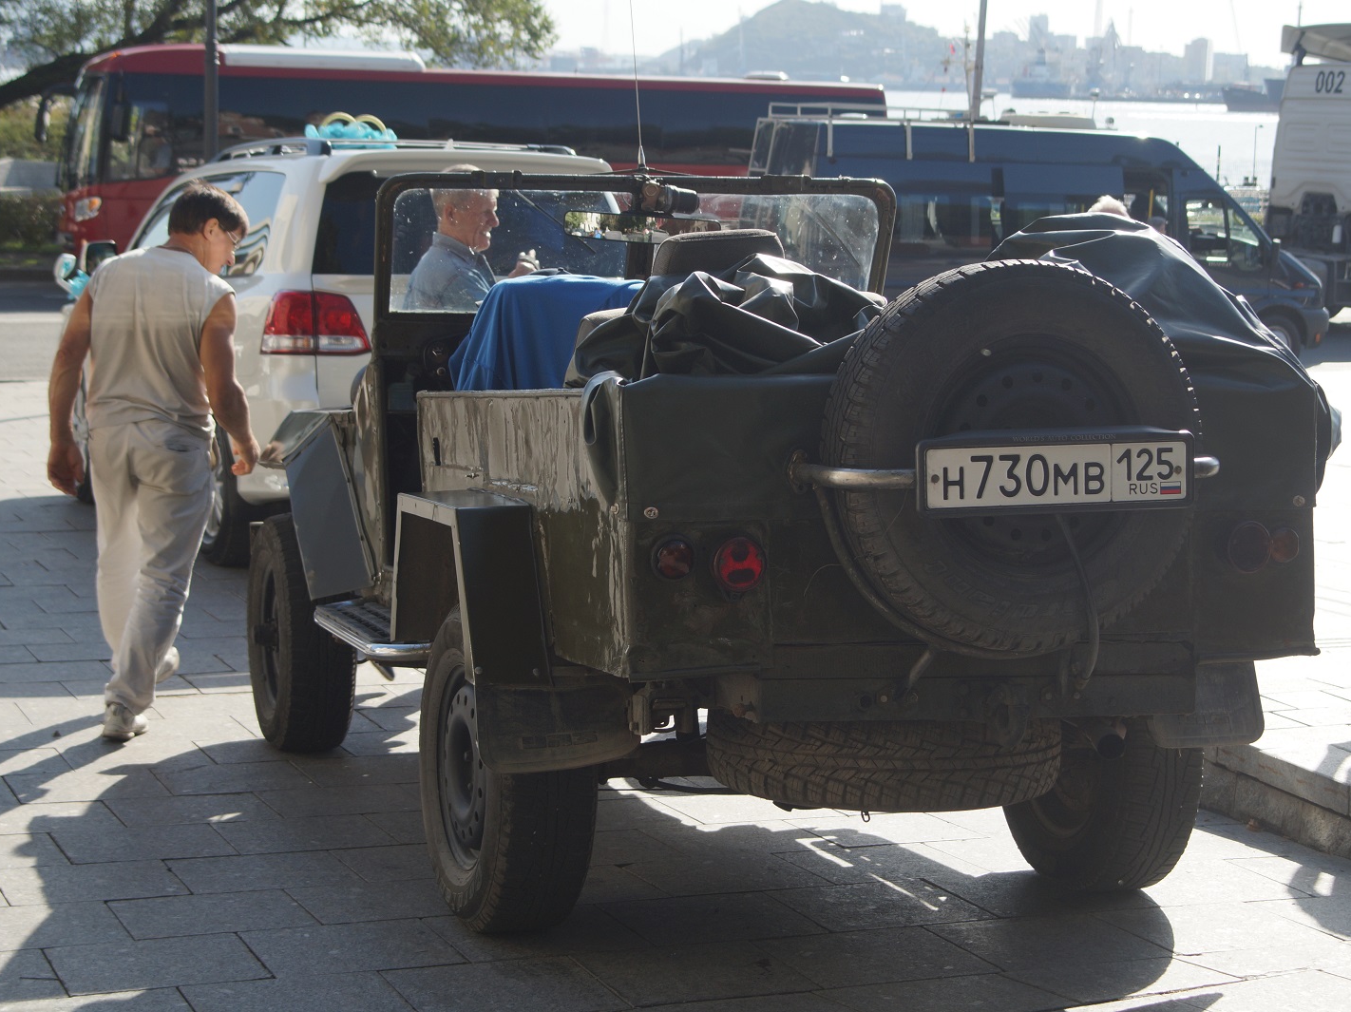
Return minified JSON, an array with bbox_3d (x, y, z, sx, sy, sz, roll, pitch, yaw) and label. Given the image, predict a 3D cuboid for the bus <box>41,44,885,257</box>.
[{"bbox_3d":[-3.152,-5.023,42.748,12.000,3.400,2.500,0,9,-12],"label":"bus"}]

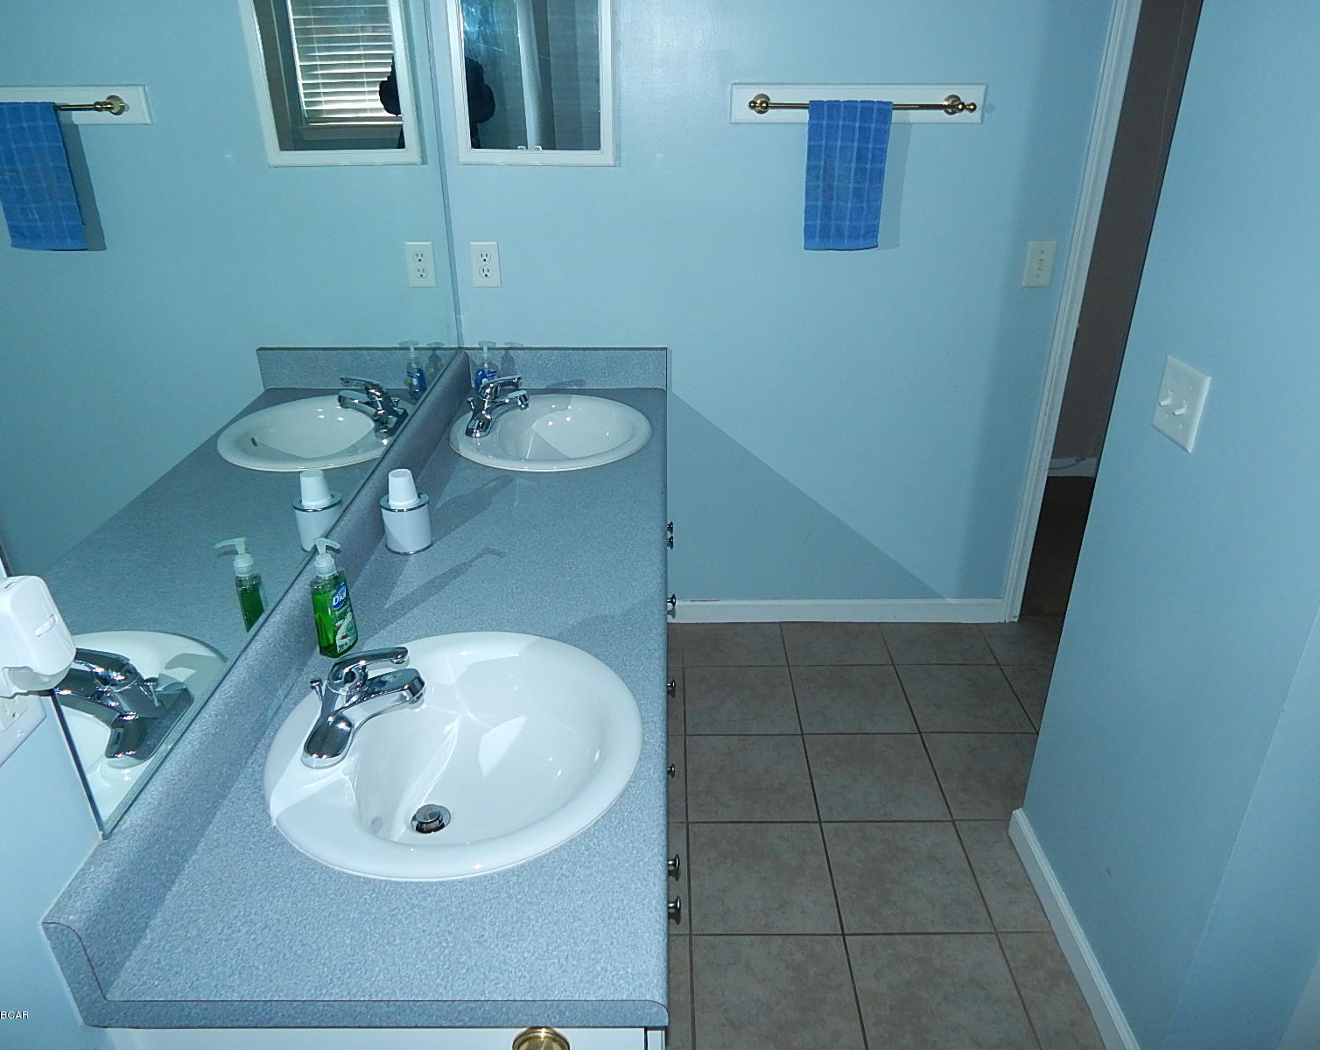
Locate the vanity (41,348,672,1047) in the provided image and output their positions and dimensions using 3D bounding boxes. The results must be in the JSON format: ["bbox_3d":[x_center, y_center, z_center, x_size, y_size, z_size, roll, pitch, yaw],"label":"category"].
[{"bbox_3d":[-0.254,0.327,1.788,0.555,0.886,1.846,0,26,1],"label":"vanity"}]

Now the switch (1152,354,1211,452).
[{"bbox_3d":[0.793,-0.187,1.373,0.010,0.114,0.117,0,27,1],"label":"switch"}]

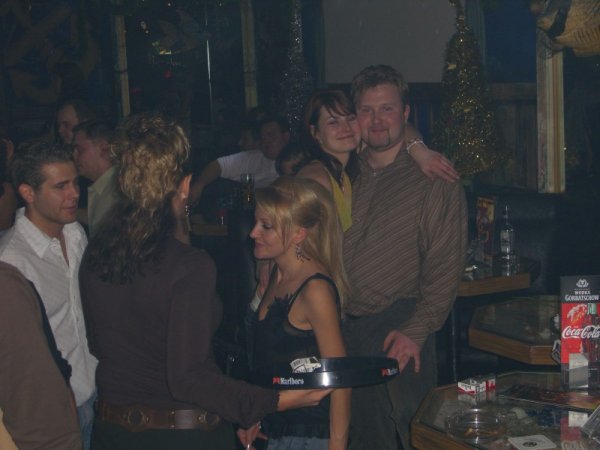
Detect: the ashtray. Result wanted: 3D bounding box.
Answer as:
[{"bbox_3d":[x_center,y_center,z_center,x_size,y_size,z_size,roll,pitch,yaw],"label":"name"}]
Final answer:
[{"bbox_3d":[0.433,0.496,2.900,0.150,0.042,0.150,-2,9,0],"label":"ashtray"}]

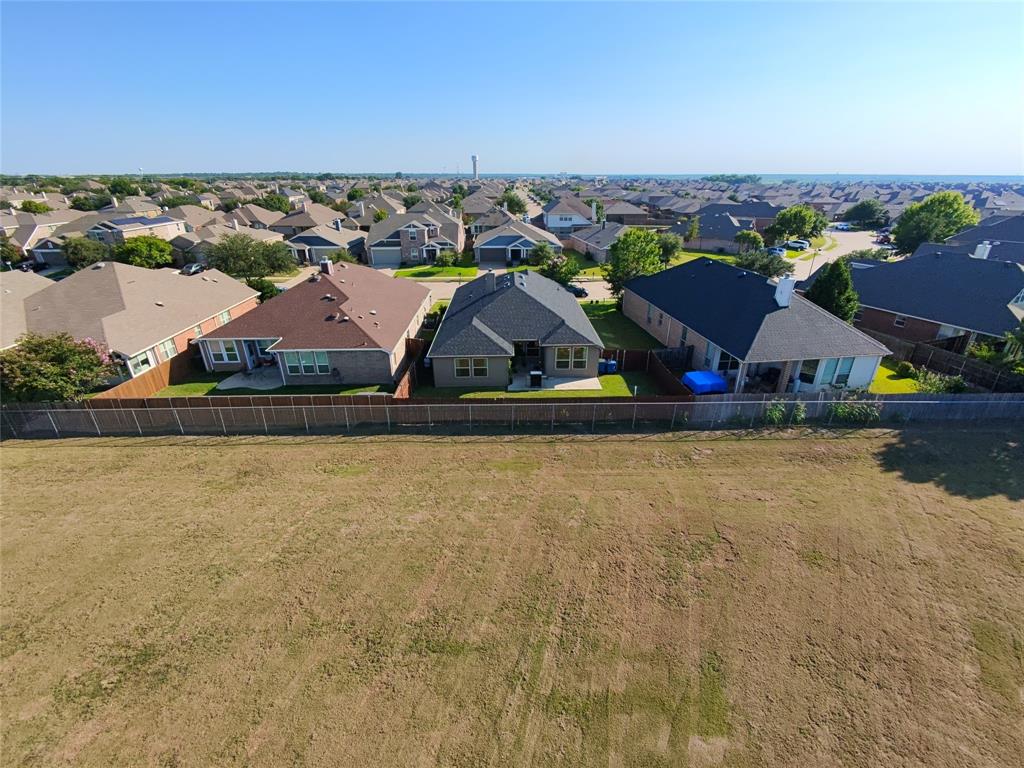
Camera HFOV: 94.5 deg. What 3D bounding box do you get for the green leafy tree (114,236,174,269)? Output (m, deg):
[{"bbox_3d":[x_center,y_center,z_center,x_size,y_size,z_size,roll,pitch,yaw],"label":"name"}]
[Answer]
[{"bbox_3d":[-55.965,-19.901,72.696,8.800,5.500,8.200,0,24,0],"label":"green leafy tree"}]

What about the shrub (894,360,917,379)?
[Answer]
[{"bbox_3d":[29.802,-1.285,36.139,1.350,1.250,1.350,0,24,0],"label":"shrub"}]

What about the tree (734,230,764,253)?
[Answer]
[{"bbox_3d":[47.970,-28.430,94.550,5.400,4.700,5.400,0,24,0],"label":"tree"}]

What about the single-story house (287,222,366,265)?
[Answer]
[{"bbox_3d":[-34.023,-27.359,89.604,12.200,6.200,18.000,0,24,0],"label":"single-story house"}]

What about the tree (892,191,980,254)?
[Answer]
[{"bbox_3d":[86.580,-32.190,94.480,13.300,11.800,13.300,0,24,0],"label":"tree"}]

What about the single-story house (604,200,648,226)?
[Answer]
[{"bbox_3d":[38.000,-57.007,157.942,14.000,6.400,17.000,0,24,0],"label":"single-story house"}]

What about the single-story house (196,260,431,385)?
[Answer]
[{"bbox_3d":[-16.088,-7.025,41.839,15.300,7.000,19.600,0,24,0],"label":"single-story house"}]

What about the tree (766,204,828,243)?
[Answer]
[{"bbox_3d":[63.062,-35.672,105.540,12.600,8.200,11.800,0,24,0],"label":"tree"}]

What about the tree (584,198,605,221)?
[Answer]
[{"bbox_3d":[21.679,-45.519,128.589,5.800,8.000,5.800,0,24,0],"label":"tree"}]

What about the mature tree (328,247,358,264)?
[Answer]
[{"bbox_3d":[-29.269,-22.021,82.114,4.600,3.800,4.600,0,24,0],"label":"mature tree"}]

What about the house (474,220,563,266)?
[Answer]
[{"bbox_3d":[1.035,-29.464,95.348,16.600,6.700,20.000,-1,24,-1],"label":"house"}]

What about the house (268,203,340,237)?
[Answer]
[{"bbox_3d":[-53.890,-44.140,126.530,12.200,7.000,23.500,0,24,0],"label":"house"}]

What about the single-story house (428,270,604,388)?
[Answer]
[{"bbox_3d":[0.420,-6.610,42.250,12.800,6.600,20.300,0,24,0],"label":"single-story house"}]

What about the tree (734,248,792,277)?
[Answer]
[{"bbox_3d":[33.324,-15.023,63.340,7.400,6.200,7.400,0,24,0],"label":"tree"}]

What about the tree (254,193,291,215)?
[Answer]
[{"bbox_3d":[-68.813,-49.865,136.541,10.000,8.700,9.500,0,24,0],"label":"tree"}]

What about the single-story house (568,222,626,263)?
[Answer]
[{"bbox_3d":[20.717,-28.898,94.315,13.000,6.500,20.500,-4,24,-8],"label":"single-story house"}]

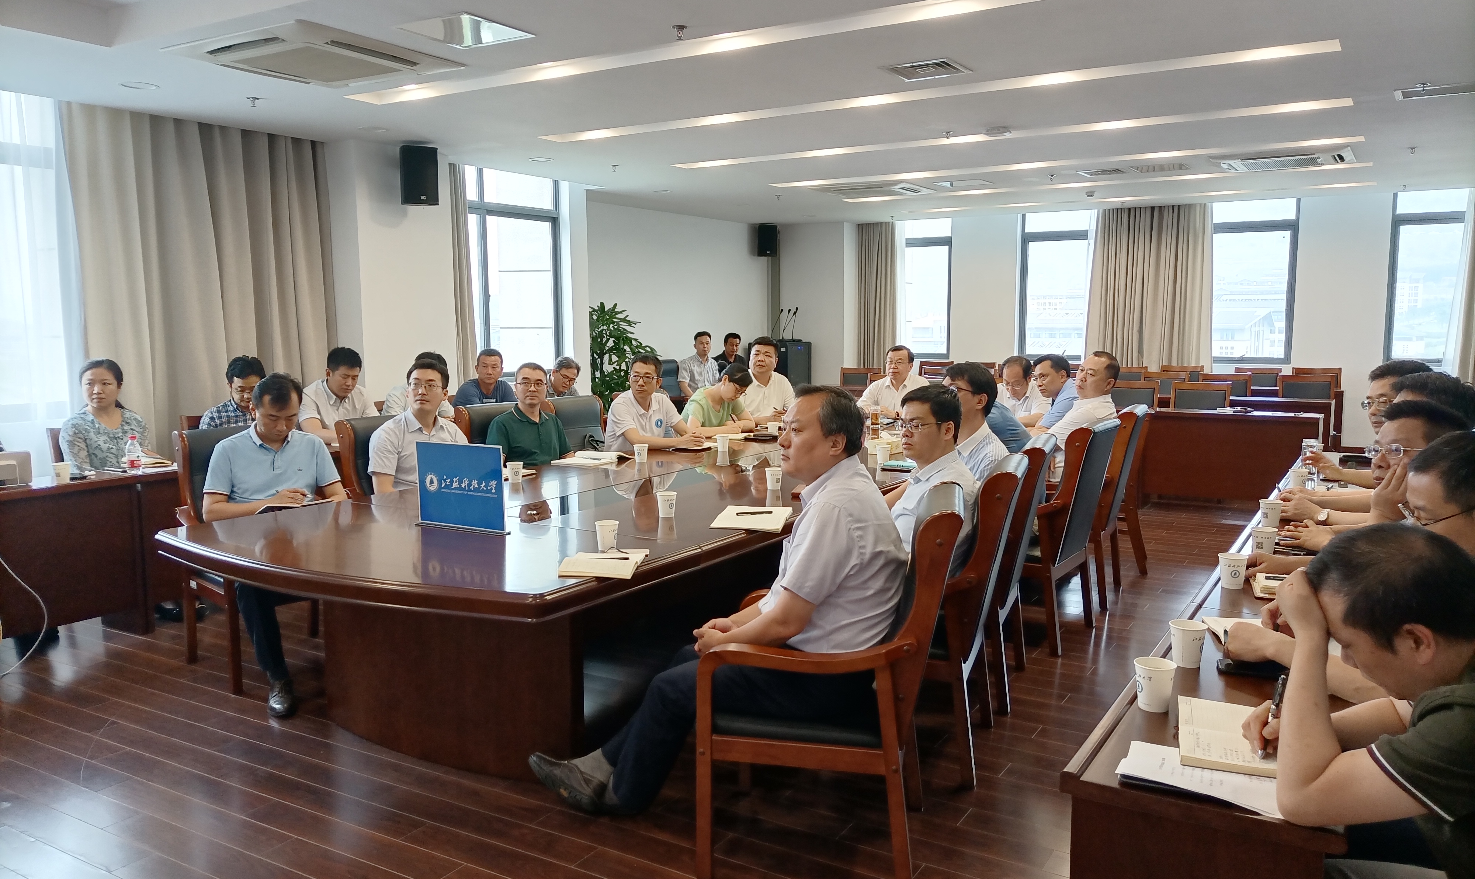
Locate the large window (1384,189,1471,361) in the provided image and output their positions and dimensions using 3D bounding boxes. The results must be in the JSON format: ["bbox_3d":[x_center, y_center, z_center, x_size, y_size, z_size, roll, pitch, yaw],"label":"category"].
[{"bbox_3d":[6.817,-1.537,10.611,0.960,1.680,0.120,4,8,31],"label":"large window"}]

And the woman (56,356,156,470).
[{"bbox_3d":[-2.998,0.255,5.347,0.500,1.265,0.750,-5,8,-41],"label":"woman"}]

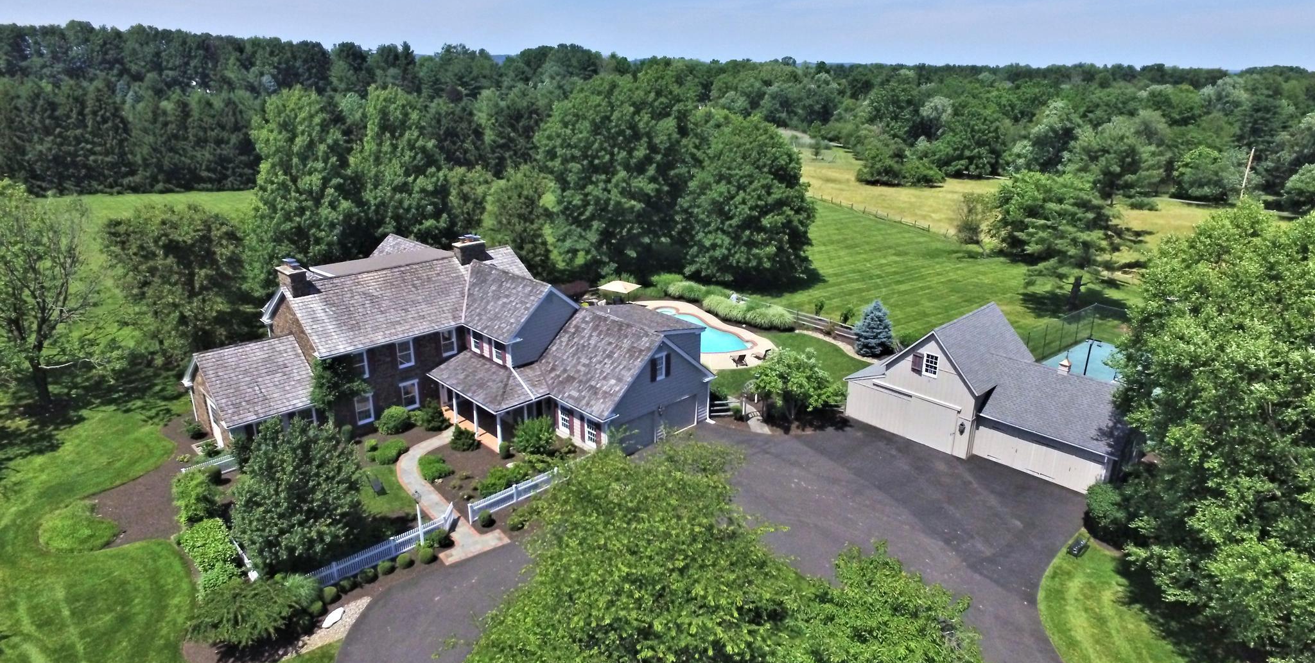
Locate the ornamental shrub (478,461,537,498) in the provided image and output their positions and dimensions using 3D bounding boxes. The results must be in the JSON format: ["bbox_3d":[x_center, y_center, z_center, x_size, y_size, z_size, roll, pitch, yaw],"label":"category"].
[{"bbox_3d":[-8.021,7.825,40.891,3.447,1.198,1.896,-17,26,-42],"label":"ornamental shrub"}]

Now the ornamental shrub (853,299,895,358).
[{"bbox_3d":[17.647,-0.463,61.283,3.309,4.476,3.309,1,19,0],"label":"ornamental shrub"}]

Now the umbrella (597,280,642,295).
[{"bbox_3d":[-3.513,-3.340,71.189,3.070,2.800,3.070,12,22,28],"label":"umbrella"}]

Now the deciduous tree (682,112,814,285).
[{"bbox_3d":[9.688,-14.269,80.993,13.924,17.538,13.924,1,19,0],"label":"deciduous tree"}]

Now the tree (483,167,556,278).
[{"bbox_3d":[-14.651,-11.462,80.239,7.807,11.925,7.807,1,19,0],"label":"tree"}]

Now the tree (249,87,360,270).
[{"bbox_3d":[-31.695,-12.171,69.700,9.900,19.550,9.900,1,19,0],"label":"tree"}]

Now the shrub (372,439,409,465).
[{"bbox_3d":[-15.321,6.771,43.652,2.113,1.162,1.521,-17,26,-42],"label":"shrub"}]

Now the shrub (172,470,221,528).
[{"bbox_3d":[-22.371,8.073,36.939,2.000,2.200,2.200,0,19,0],"label":"shrub"}]

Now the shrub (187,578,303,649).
[{"bbox_3d":[-16.339,11.076,30.145,4.219,1.753,3.291,1,19,0],"label":"shrub"}]

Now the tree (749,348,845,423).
[{"bbox_3d":[8.671,3.414,47.508,5.900,4.600,5.600,0,19,0],"label":"tree"}]

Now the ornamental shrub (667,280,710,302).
[{"bbox_3d":[3.065,-4.105,75.367,4.183,1.748,3.137,1,19,0],"label":"ornamental shrub"}]

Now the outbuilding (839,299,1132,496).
[{"bbox_3d":[20.088,3.020,45.112,8.300,7.100,15.700,-17,26,-41],"label":"outbuilding"}]

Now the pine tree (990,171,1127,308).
[{"bbox_3d":[35.972,-8.145,69.350,10.200,12.600,9.800,0,19,0],"label":"pine tree"}]

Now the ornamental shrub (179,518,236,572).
[{"bbox_3d":[-20.398,9.504,34.433,2.179,1.810,2.942,-17,26,-42],"label":"ornamental shrub"}]

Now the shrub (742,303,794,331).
[{"bbox_3d":[9.512,-1.342,65.542,4.500,1.800,3.600,0,19,0],"label":"shrub"}]

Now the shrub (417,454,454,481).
[{"bbox_3d":[-12.064,7.252,41.174,1.900,1.150,1.800,0,19,0],"label":"shrub"}]

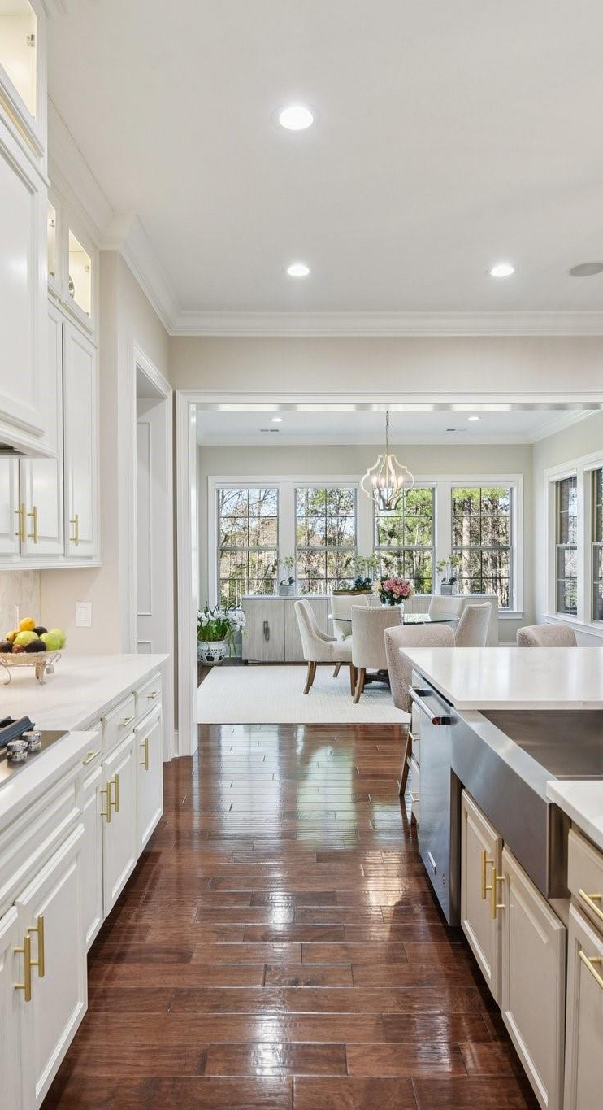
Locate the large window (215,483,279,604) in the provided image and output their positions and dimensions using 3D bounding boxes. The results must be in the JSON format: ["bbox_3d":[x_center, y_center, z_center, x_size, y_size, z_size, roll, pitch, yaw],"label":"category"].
[{"bbox_3d":[-0.745,-0.100,9.450,0.840,1.650,0.120,0,0,0],"label":"large window"}]

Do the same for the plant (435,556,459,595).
[{"bbox_3d":[1.930,0.275,9.140,0.310,0.510,0.240,0,0,0],"label":"plant"}]

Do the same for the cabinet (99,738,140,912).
[{"bbox_3d":[-0.975,0.990,2.640,0.600,0.570,0.490,0,0,0],"label":"cabinet"}]

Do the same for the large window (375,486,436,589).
[{"bbox_3d":[1.418,-0.100,9.450,0.840,1.650,0.120,0,0,0],"label":"large window"}]

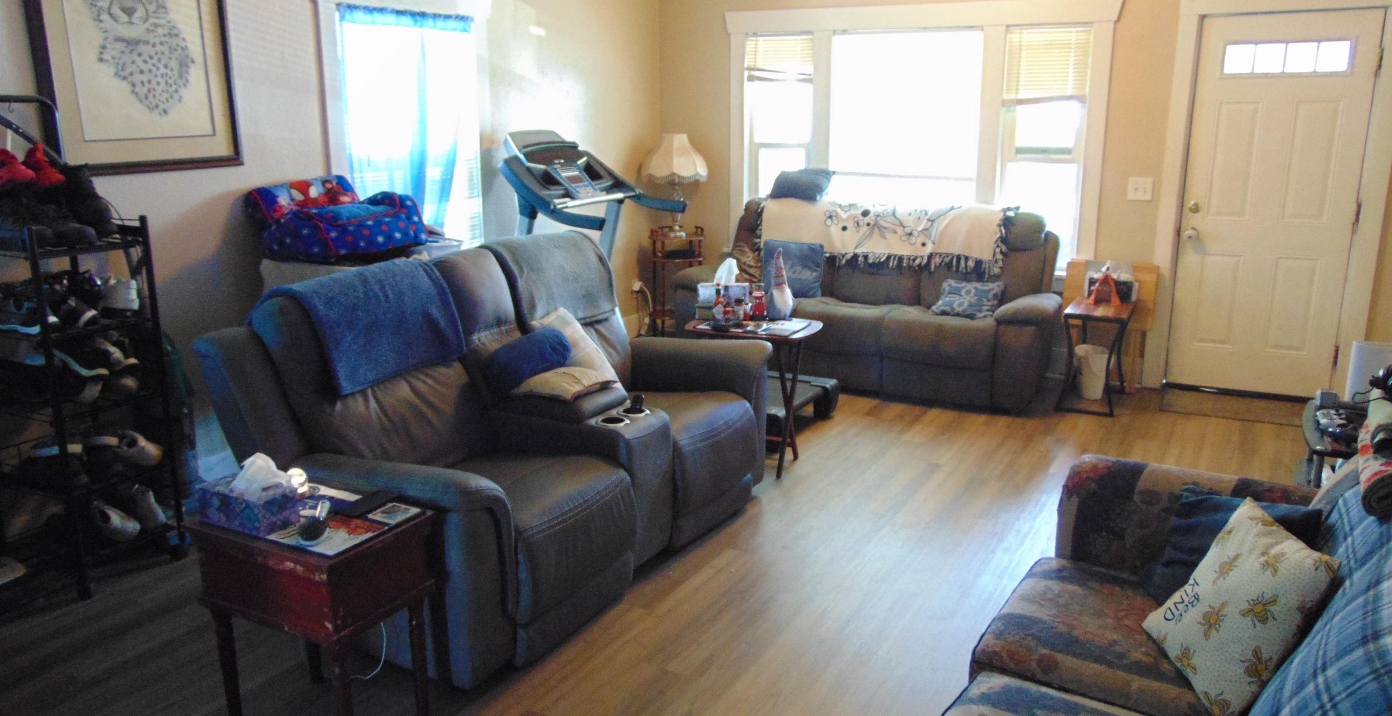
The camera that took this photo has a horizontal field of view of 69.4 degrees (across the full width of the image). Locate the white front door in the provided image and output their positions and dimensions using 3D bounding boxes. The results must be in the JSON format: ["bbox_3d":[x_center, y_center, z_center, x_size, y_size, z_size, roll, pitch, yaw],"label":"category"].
[{"bbox_3d":[3.090,-0.798,5.447,0.819,2.039,0.050,7,14,28],"label":"white front door"}]

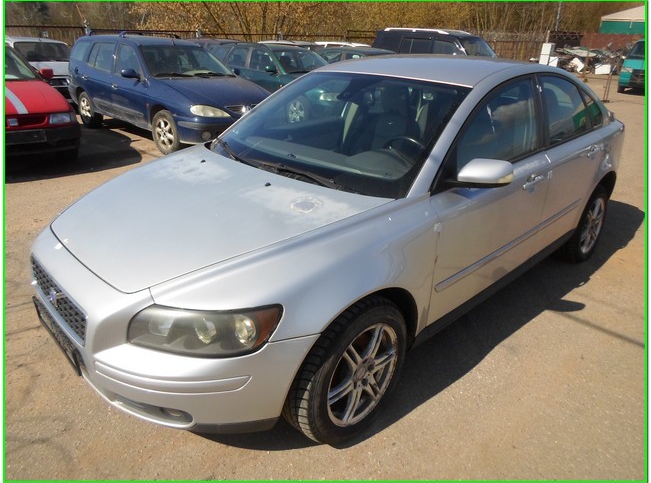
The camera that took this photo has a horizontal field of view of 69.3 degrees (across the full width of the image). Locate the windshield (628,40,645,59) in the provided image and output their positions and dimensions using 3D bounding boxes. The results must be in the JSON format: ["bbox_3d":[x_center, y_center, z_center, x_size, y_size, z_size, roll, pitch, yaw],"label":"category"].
[{"bbox_3d":[11.762,-6.720,16.805,1.520,0.180,0.969,18,72,33],"label":"windshield"}]

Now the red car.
[{"bbox_3d":[-4.851,-1.935,6.222,3.920,1.410,1.680,20,29,36],"label":"red car"}]

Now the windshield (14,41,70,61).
[{"bbox_3d":[-6.565,-4.401,10.996,1.400,0.160,0.828,-10,54,-27],"label":"windshield"}]

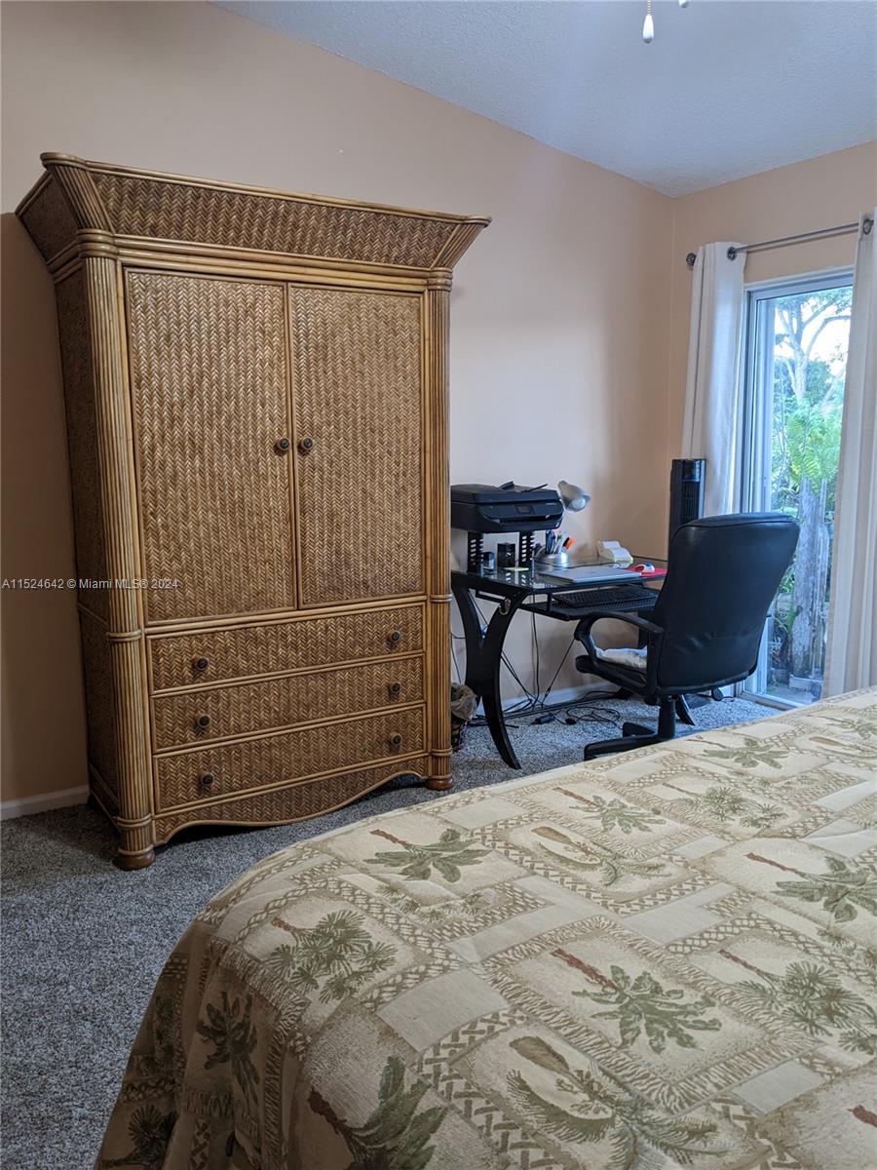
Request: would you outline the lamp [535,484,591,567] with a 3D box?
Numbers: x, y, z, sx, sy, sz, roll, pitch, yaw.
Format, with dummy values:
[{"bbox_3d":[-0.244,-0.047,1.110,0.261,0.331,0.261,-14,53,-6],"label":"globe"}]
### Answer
[{"bbox_3d":[0.573,-0.281,4.190,0.282,0.383,0.203,-9,12,-42],"label":"lamp"}]

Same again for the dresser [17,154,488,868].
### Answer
[{"bbox_3d":[-0.617,-0.217,3.224,1.415,2.063,0.730,-6,11,-32],"label":"dresser"}]

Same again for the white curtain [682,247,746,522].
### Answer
[{"bbox_3d":[1.335,-0.533,4.470,0.100,2.175,0.321,-6,11,-32],"label":"white curtain"}]

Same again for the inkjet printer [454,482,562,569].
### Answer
[{"bbox_3d":[0.247,-0.339,3.908,0.452,0.191,0.367,-6,11,-32],"label":"inkjet printer"}]

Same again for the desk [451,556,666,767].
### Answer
[{"bbox_3d":[0.624,0.303,4.110,1.068,0.747,0.694,-6,11,-32],"label":"desk"}]

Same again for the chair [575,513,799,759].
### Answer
[{"bbox_3d":[0.956,0.221,3.644,0.616,1.048,0.707,-5,10,-29],"label":"chair"}]

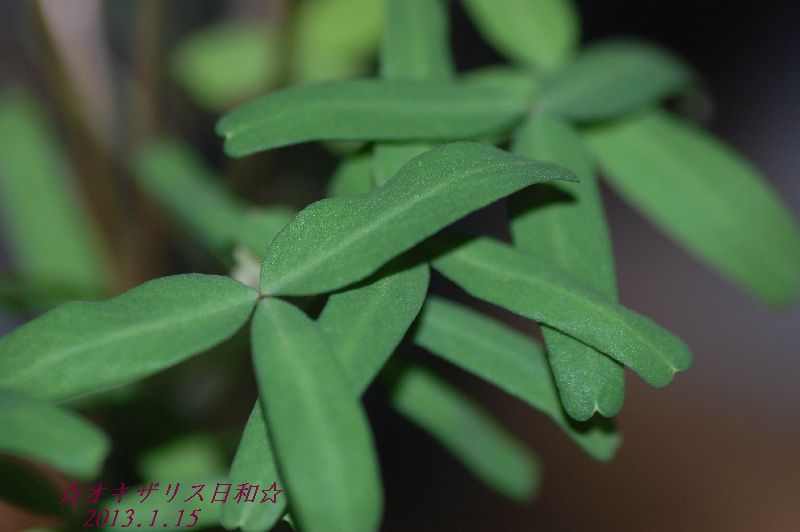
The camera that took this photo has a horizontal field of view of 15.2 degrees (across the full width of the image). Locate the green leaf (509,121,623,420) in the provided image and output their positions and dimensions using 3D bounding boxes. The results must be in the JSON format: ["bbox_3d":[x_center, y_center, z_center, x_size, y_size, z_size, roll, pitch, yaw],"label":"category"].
[{"bbox_3d":[0.019,0.000,0.344,0.011,0.004,0.037,-7,66,-2],"label":"green leaf"}]

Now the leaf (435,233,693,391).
[{"bbox_3d":[0.017,0.005,0.338,0.032,0.004,0.009,25,46,14],"label":"leaf"}]

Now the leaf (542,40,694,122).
[{"bbox_3d":[0.027,-0.023,0.366,0.009,0.004,0.029,29,29,30],"label":"leaf"}]

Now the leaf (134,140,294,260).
[{"bbox_3d":[-0.023,-0.008,0.361,0.009,0.004,0.026,-22,38,-27],"label":"leaf"}]

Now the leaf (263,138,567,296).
[{"bbox_3d":[0.002,-0.005,0.332,0.036,0.005,0.011,-23,49,-5],"label":"leaf"}]

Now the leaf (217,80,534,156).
[{"bbox_3d":[-0.002,-0.017,0.348,0.037,0.004,0.009,-4,41,-14],"label":"leaf"}]

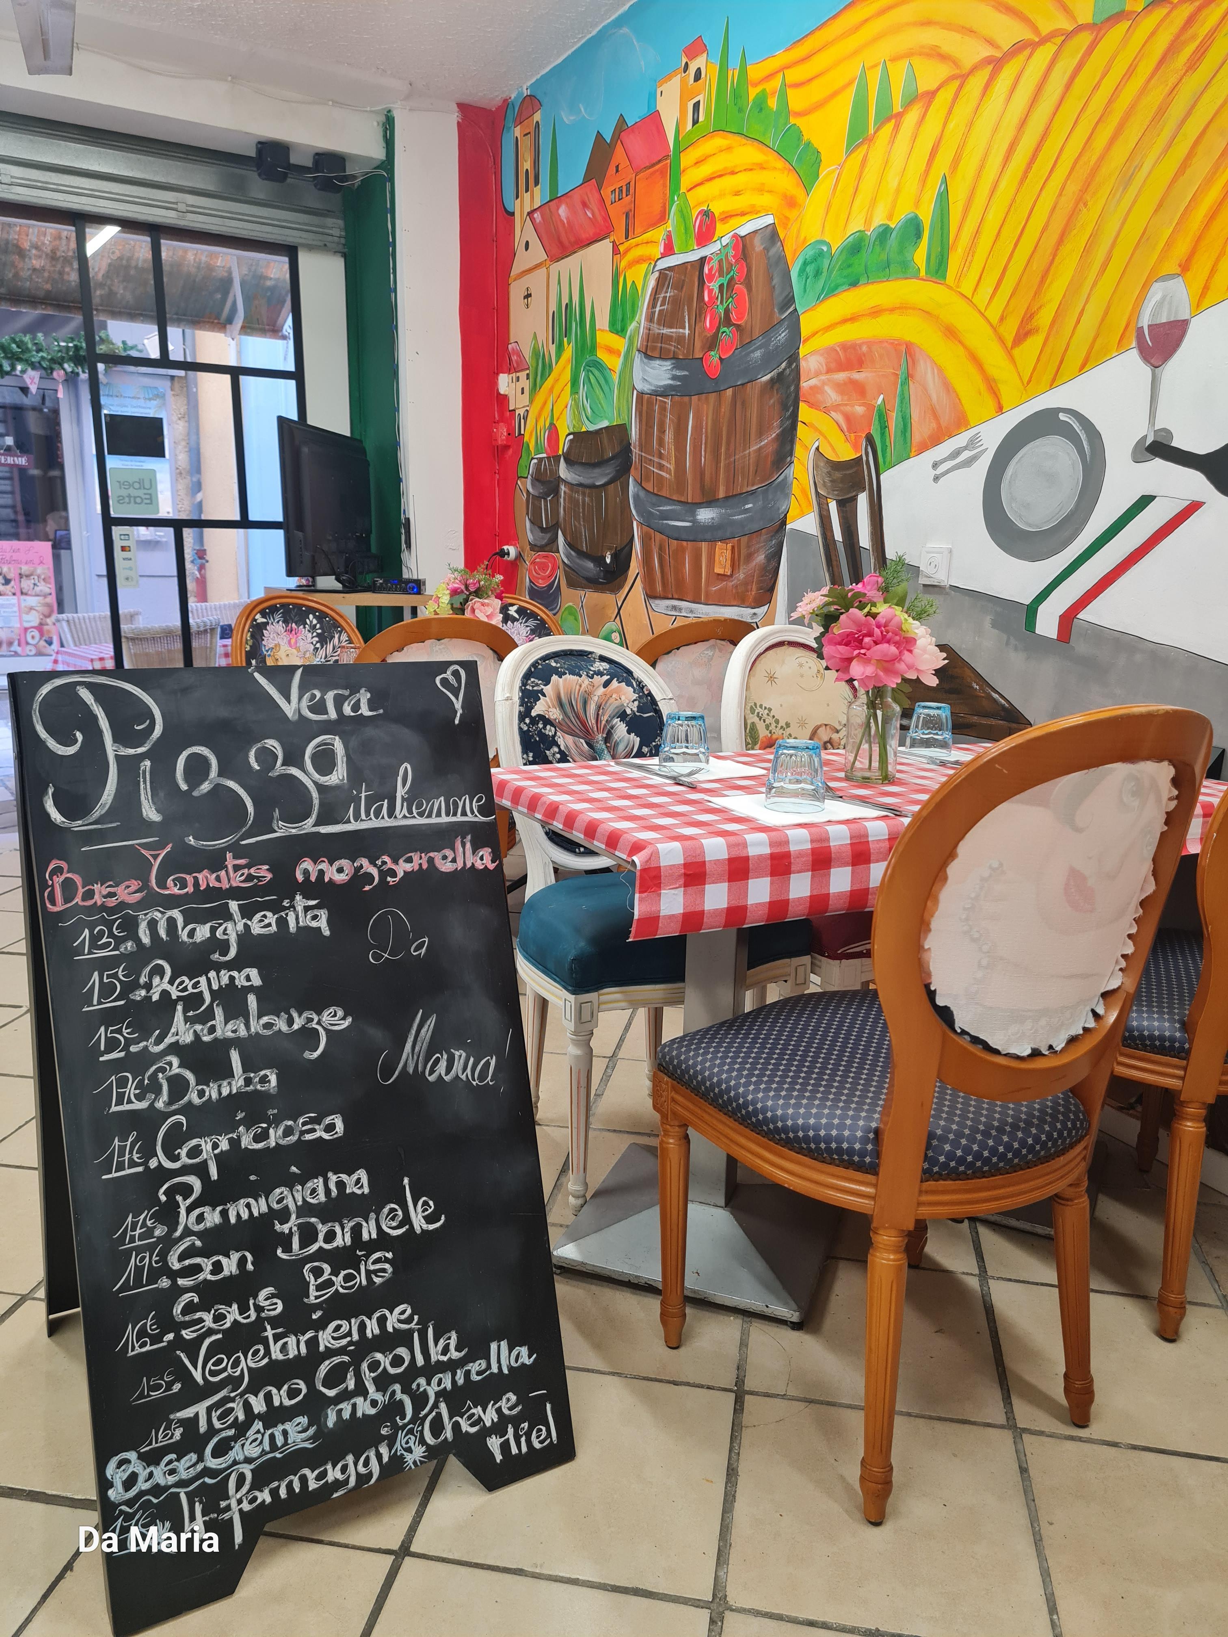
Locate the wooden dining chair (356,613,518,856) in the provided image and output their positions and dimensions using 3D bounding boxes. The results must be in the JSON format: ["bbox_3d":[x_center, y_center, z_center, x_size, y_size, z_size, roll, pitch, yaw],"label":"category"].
[{"bbox_3d":[-0.490,-0.046,3.177,0.510,0.978,0.548,-4,13,-22],"label":"wooden dining chair"}]

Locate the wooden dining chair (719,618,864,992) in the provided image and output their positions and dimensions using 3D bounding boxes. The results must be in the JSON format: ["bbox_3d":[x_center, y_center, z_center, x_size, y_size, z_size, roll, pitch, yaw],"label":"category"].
[{"bbox_3d":[0.505,0.097,2.624,0.500,0.970,0.505,-7,14,-32],"label":"wooden dining chair"}]

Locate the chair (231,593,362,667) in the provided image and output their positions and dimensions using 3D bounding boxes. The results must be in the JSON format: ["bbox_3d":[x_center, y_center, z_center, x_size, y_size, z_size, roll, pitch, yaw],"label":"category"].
[{"bbox_3d":[-0.917,-0.215,3.919,0.510,0.978,0.548,-8,15,-36],"label":"chair"}]

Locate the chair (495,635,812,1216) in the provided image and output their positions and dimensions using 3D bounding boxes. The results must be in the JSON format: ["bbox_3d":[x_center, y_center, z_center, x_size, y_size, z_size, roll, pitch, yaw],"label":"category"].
[{"bbox_3d":[0.037,0.155,2.327,0.500,0.965,0.505,-6,14,-29],"label":"chair"}]

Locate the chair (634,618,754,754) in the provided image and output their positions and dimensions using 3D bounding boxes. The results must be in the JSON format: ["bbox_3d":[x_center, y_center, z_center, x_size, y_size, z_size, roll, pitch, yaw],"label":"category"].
[{"bbox_3d":[0.144,-0.056,3.277,0.510,0.978,0.548,-4,13,-22],"label":"chair"}]

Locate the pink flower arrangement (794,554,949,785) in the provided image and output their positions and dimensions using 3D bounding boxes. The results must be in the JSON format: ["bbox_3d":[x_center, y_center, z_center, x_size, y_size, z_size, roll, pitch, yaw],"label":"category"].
[{"bbox_3d":[0.423,-0.247,2.034,0.260,0.356,0.220,1,12,0],"label":"pink flower arrangement"}]

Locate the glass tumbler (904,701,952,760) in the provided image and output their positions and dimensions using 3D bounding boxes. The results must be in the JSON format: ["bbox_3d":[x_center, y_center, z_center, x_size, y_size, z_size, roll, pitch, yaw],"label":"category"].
[{"bbox_3d":[0.599,-0.172,2.326,0.087,0.091,0.087,1,12,0],"label":"glass tumbler"}]

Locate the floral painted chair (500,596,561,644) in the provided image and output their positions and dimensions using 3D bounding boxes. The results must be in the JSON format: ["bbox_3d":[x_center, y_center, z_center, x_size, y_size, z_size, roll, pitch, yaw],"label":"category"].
[{"bbox_3d":[-0.279,-0.248,4.129,0.510,0.978,0.548,-7,14,-31],"label":"floral painted chair"}]

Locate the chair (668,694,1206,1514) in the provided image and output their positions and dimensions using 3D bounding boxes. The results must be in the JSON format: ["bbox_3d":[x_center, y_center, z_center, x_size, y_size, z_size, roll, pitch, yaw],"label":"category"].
[{"bbox_3d":[0.404,0.315,1.587,0.510,0.980,0.548,-5,14,-28],"label":"chair"}]

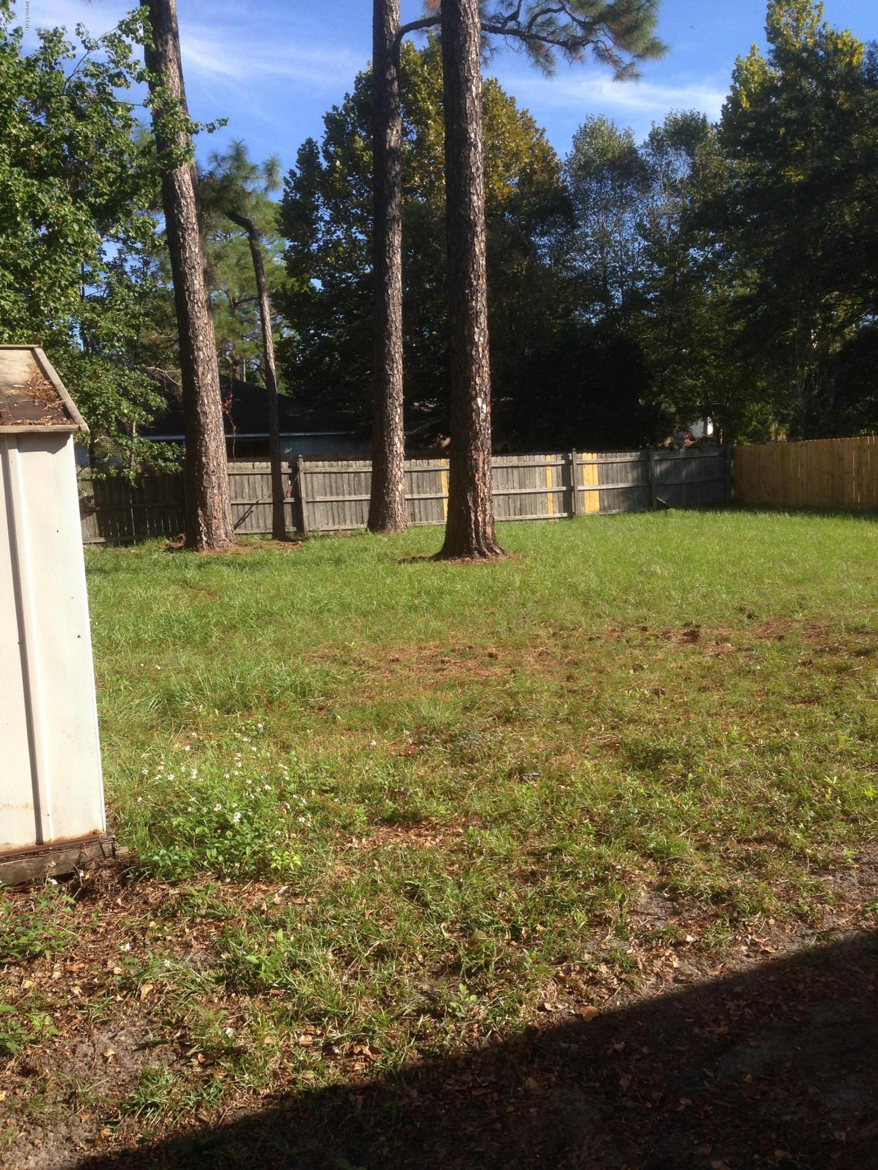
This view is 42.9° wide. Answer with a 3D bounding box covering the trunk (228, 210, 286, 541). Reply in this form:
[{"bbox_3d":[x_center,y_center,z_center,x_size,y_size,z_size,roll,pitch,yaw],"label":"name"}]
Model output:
[{"bbox_3d":[-3.845,-4.393,23.625,0.779,6.932,0.500,-4,6,-8],"label":"trunk"}]

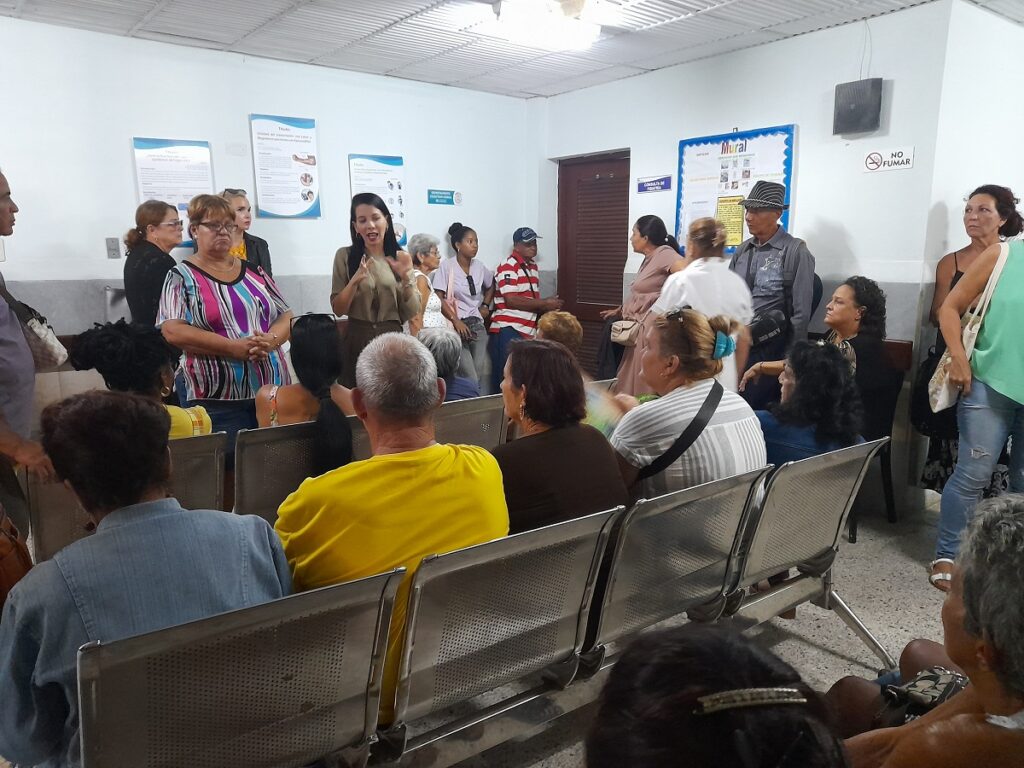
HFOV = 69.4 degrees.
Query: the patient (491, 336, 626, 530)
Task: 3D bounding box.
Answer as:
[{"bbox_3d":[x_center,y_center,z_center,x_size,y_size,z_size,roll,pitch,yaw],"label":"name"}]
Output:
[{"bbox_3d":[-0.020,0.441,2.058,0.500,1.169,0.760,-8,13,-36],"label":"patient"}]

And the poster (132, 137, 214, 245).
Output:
[{"bbox_3d":[-1.891,-1.075,4.182,0.400,0.590,0.020,-8,13,-38],"label":"poster"}]

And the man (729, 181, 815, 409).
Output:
[{"bbox_3d":[1.283,-0.169,3.852,0.310,1.715,0.450,-9,14,-41],"label":"man"}]

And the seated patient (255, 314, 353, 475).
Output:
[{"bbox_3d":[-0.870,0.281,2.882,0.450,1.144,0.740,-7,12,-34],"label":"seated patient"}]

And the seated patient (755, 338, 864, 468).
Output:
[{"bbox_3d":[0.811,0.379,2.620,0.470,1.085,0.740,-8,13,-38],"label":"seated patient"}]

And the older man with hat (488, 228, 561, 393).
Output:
[{"bbox_3d":[0.096,-0.355,5.437,0.480,1.558,0.470,5,11,25],"label":"older man with hat"}]

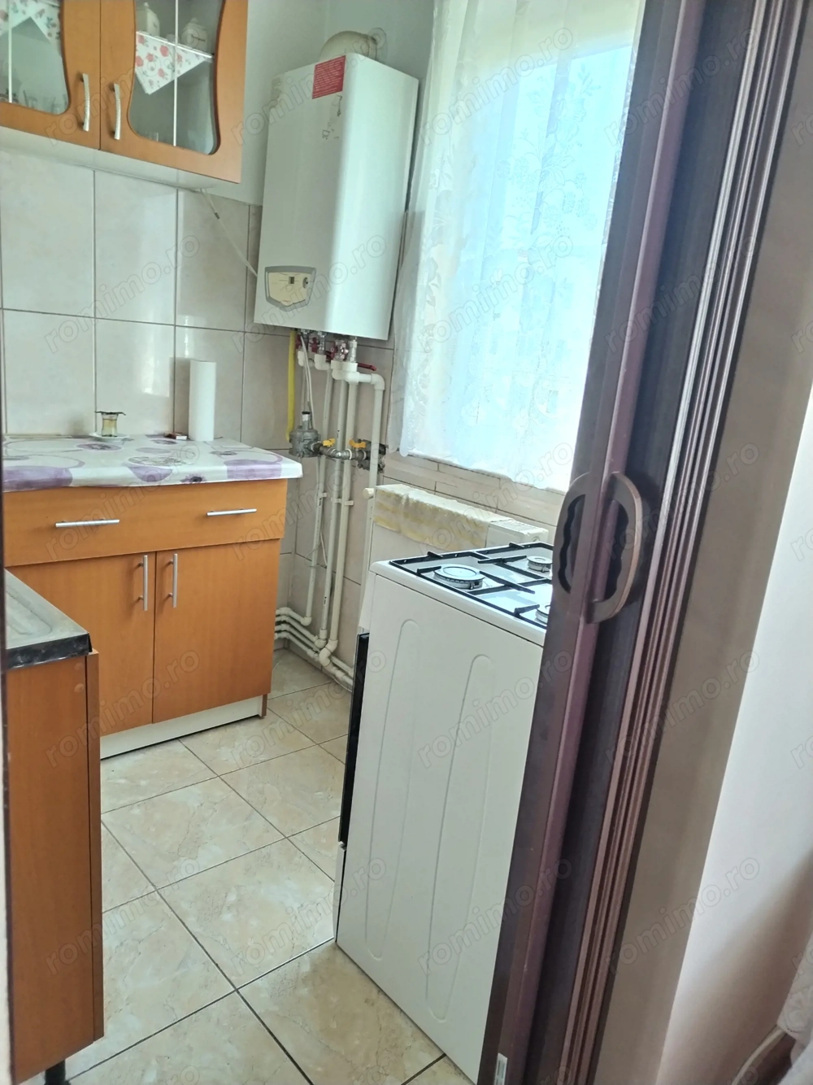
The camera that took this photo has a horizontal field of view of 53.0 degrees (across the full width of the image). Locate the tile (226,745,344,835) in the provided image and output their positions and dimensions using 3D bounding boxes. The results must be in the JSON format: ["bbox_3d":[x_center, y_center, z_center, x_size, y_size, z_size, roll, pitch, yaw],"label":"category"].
[{"bbox_3d":[-0.285,0.688,2.278,0.342,0.010,0.342,-7,20,-41],"label":"tile"}]

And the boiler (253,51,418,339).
[{"bbox_3d":[-0.235,-1.030,2.519,0.254,0.734,0.392,-7,20,-41],"label":"boiler"}]

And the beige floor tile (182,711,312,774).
[{"bbox_3d":[-0.513,0.601,2.521,0.342,0.010,0.342,-7,20,-41],"label":"beige floor tile"}]

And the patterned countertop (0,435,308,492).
[{"bbox_3d":[-0.798,-0.233,2.287,0.866,0.043,0.531,-7,20,-41],"label":"patterned countertop"}]

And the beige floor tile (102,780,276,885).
[{"bbox_3d":[-0.541,0.721,2.049,0.342,0.010,0.342,-7,20,-41],"label":"beige floor tile"}]

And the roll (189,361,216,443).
[{"bbox_3d":[-0.658,-0.457,2.627,0.078,0.249,0.078,5,14,-1],"label":"roll"}]

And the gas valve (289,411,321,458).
[{"bbox_3d":[-0.341,-0.364,2.746,0.100,0.155,0.115,-7,19,-41],"label":"gas valve"}]

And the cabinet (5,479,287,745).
[{"bbox_3d":[-0.842,0.177,2.393,0.797,0.809,0.486,-7,20,-41],"label":"cabinet"}]

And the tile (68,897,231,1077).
[{"bbox_3d":[-0.569,0.841,1.577,0.342,0.010,0.342,-7,20,-41],"label":"tile"}]

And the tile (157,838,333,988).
[{"bbox_3d":[-0.313,0.807,1.806,0.342,0.010,0.342,-7,20,-41],"label":"tile"}]

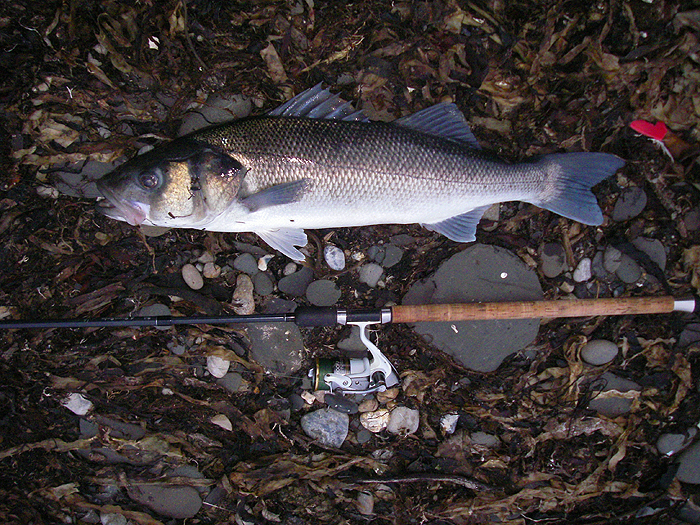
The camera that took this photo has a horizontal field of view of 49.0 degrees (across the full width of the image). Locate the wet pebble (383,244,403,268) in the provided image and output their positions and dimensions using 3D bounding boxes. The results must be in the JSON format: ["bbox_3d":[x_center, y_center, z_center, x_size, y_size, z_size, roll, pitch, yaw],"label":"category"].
[{"bbox_3d":[0.056,-0.009,1.004,0.026,0.016,0.033,20,79,4],"label":"wet pebble"}]

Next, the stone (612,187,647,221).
[{"bbox_3d":[0.381,-0.078,1.046,0.033,0.015,0.059,42,82,8],"label":"stone"}]

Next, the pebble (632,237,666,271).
[{"bbox_3d":[0.389,-0.009,1.004,0.033,0.018,0.055,-39,81,-8],"label":"pebble"}]

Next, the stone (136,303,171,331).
[{"bbox_3d":[-0.264,0.074,1.043,0.045,0.019,0.038,0,78,0],"label":"stone"}]

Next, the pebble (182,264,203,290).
[{"bbox_3d":[-0.215,0.021,1.054,0.024,0.018,0.038,-30,80,-6],"label":"pebble"}]

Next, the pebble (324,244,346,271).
[{"bbox_3d":[-0.019,-0.006,1.031,0.024,0.016,0.036,-18,79,-4],"label":"pebble"}]

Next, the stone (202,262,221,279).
[{"bbox_3d":[-0.184,0.011,1.028,0.024,0.014,0.020,0,78,0],"label":"stone"}]

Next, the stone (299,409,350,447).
[{"bbox_3d":[-0.032,0.218,1.009,0.063,0.033,0.050,19,79,4],"label":"stone"}]

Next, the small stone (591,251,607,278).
[{"bbox_3d":[0.342,0.003,1.054,0.020,0.017,0.038,-10,78,-2],"label":"small stone"}]

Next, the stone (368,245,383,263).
[{"bbox_3d":[0.034,-0.011,1.004,0.017,0.012,0.025,-29,79,-6],"label":"stone"}]

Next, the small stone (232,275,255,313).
[{"bbox_3d":[-0.145,0.044,1.050,0.029,0.021,0.056,-5,79,-1],"label":"small stone"}]

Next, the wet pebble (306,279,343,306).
[{"bbox_3d":[-0.035,0.042,1.050,0.048,0.020,0.036,3,78,1],"label":"wet pebble"}]

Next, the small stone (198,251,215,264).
[{"bbox_3d":[-0.197,-0.005,1.056,0.022,0.011,0.015,-10,78,-2],"label":"small stone"}]

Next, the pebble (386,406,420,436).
[{"bbox_3d":[0.071,0.210,1.016,0.045,0.025,0.040,-11,79,-2],"label":"pebble"}]

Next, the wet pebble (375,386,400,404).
[{"bbox_3d":[0.050,0.170,0.995,0.028,0.014,0.021,-10,79,-2],"label":"wet pebble"}]

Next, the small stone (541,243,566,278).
[{"bbox_3d":[0.280,-0.003,1.059,0.033,0.020,0.048,-3,78,-1],"label":"small stone"}]

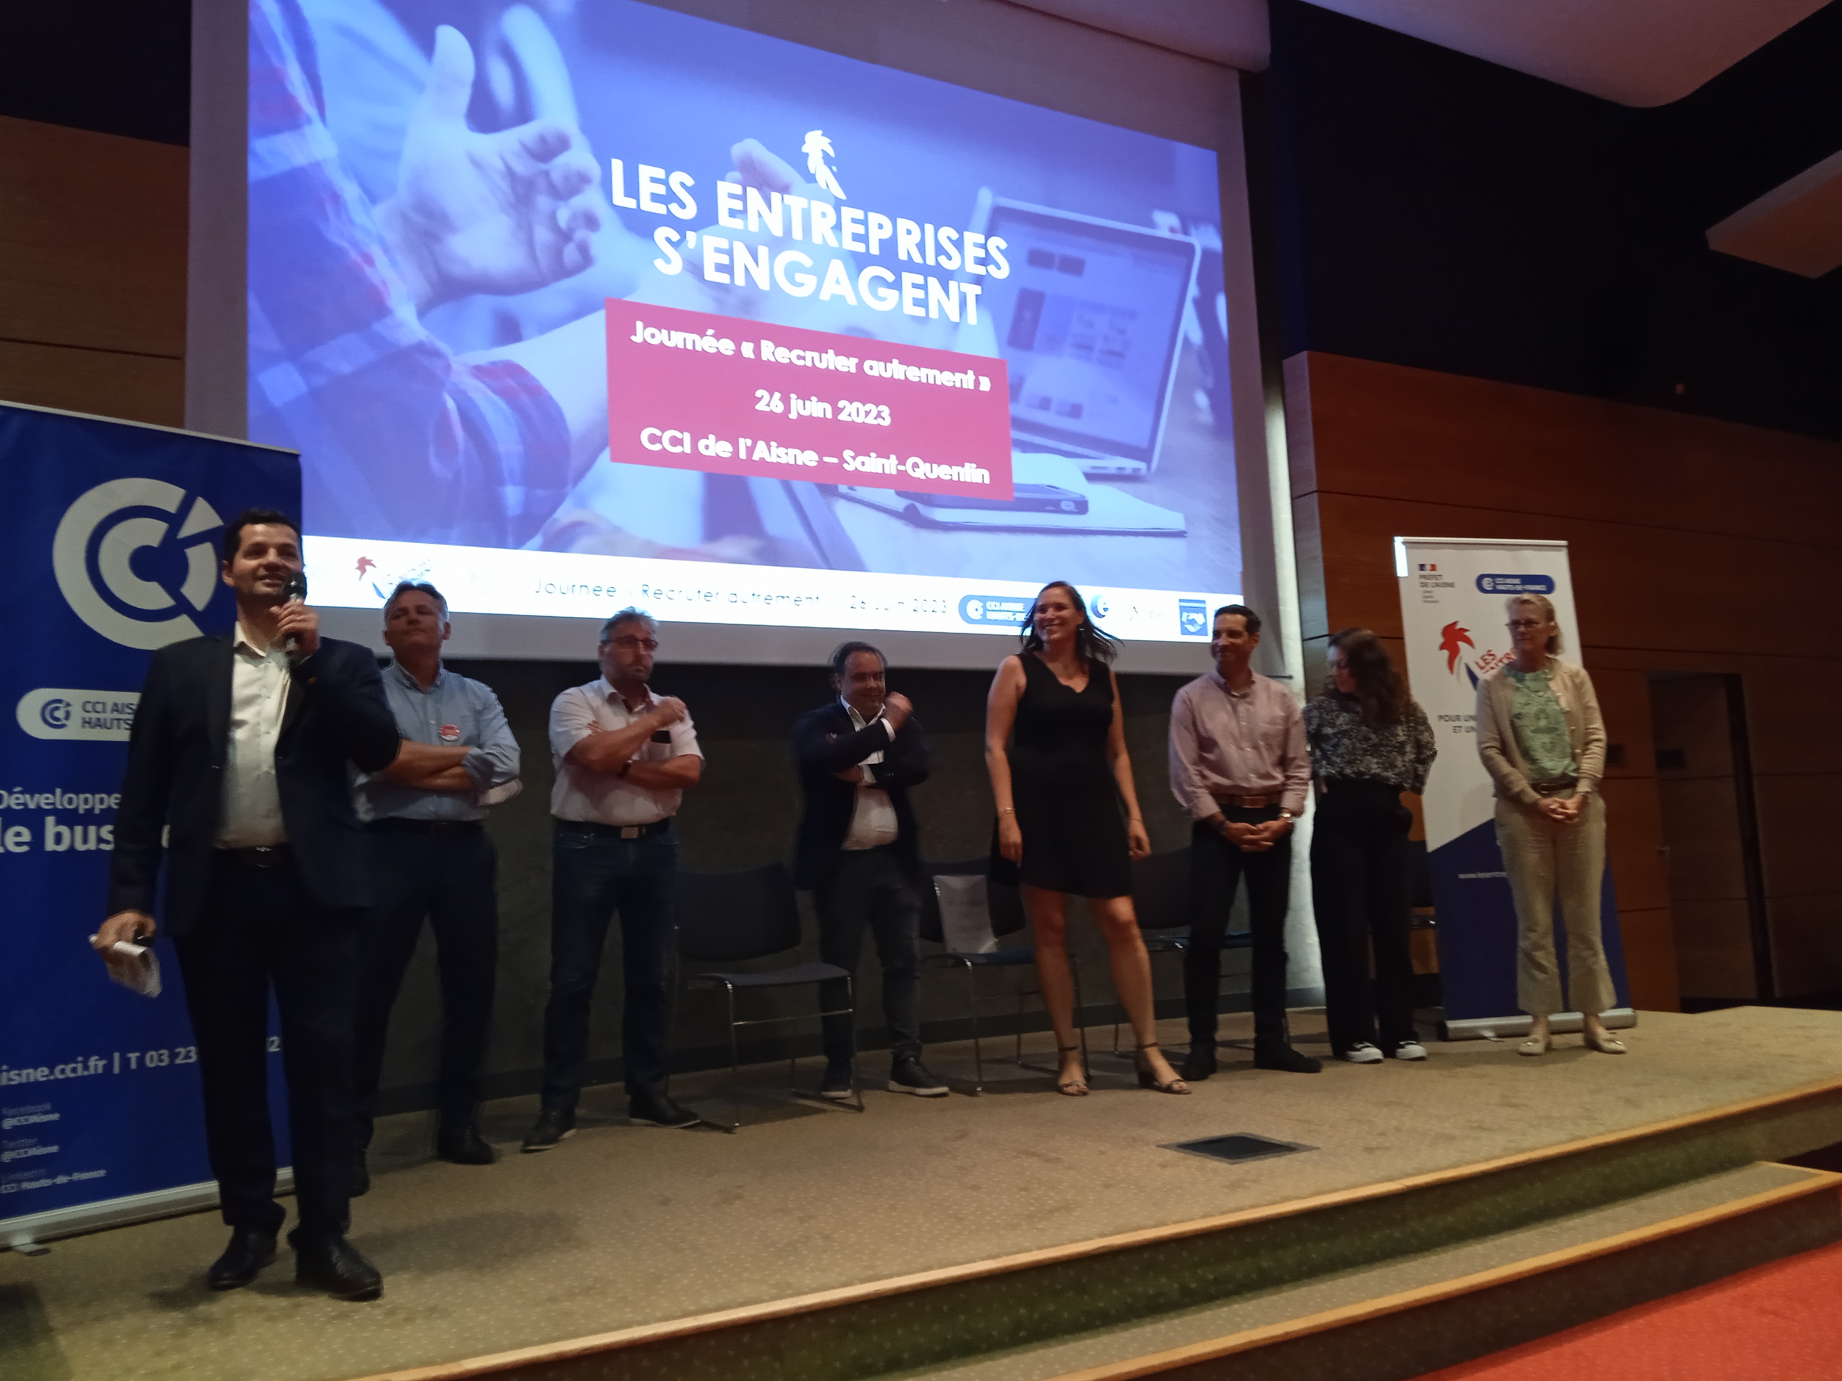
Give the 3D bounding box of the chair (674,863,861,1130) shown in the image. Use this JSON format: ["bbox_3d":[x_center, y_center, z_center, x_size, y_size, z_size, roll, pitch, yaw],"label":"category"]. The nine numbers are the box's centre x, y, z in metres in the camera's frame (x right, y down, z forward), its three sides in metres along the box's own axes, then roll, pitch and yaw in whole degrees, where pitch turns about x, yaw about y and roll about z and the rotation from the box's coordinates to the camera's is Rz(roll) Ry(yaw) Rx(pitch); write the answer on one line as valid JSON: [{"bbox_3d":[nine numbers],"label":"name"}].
[{"bbox_3d":[-0.553,1.037,5.204,0.500,0.830,0.550,1,-7,-32],"label":"chair"}]

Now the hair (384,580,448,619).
[{"bbox_3d":[-1.542,-0.261,4.547,0.180,0.145,0.200,0,-7,-19],"label":"hair"}]

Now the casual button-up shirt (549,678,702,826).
[{"bbox_3d":[-1.001,0.212,5.042,0.480,0.500,0.340,1,-7,-28],"label":"casual button-up shirt"}]

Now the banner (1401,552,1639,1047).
[{"bbox_3d":[2.559,0.386,6.441,0.860,2.130,0.200,-1,-10,-10],"label":"banner"}]

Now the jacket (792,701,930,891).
[{"bbox_3d":[-0.222,0.388,5.541,0.490,0.700,0.360,0,-7,-24],"label":"jacket"}]

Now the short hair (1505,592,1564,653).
[{"bbox_3d":[2.459,-0.268,5.989,0.220,0.240,0.180,3,-8,-39],"label":"short hair"}]

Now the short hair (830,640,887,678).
[{"bbox_3d":[-0.239,-0.110,5.709,0.175,0.160,0.195,1,-7,-29],"label":"short hair"}]

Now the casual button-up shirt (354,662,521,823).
[{"bbox_3d":[-1.459,0.163,4.490,0.470,0.500,0.310,0,-7,-25],"label":"casual button-up shirt"}]

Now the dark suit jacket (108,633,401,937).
[{"bbox_3d":[-1.511,0.211,3.390,0.600,0.690,0.400,0,-7,-25],"label":"dark suit jacket"}]

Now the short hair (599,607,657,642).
[{"bbox_3d":[-1.008,-0.211,5.151,0.170,0.150,0.195,2,-8,-35],"label":"short hair"}]

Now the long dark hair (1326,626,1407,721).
[{"bbox_3d":[1.778,-0.060,5.929,0.260,0.380,0.260,3,-8,-39],"label":"long dark hair"}]

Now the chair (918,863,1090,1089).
[{"bbox_3d":[0.274,1.054,5.686,0.500,0.820,0.580,0,-7,-24],"label":"chair"}]

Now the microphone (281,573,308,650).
[{"bbox_3d":[-1.386,-0.173,3.296,0.055,0.200,0.055,0,-34,-23],"label":"microphone"}]

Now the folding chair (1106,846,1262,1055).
[{"bbox_3d":[1.118,1.052,6.012,0.500,0.820,0.580,0,-7,-23],"label":"folding chair"}]

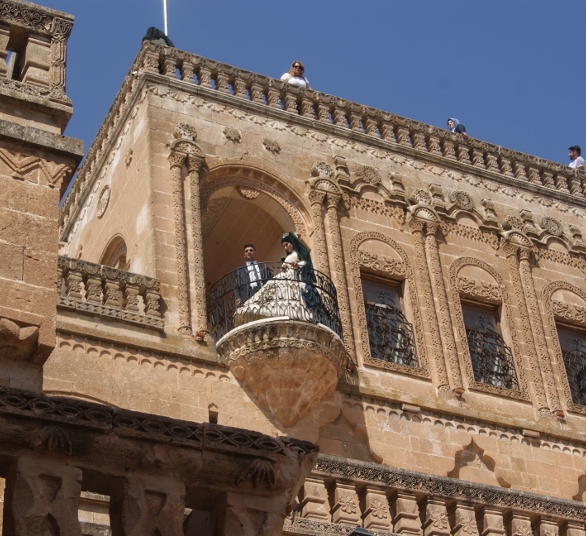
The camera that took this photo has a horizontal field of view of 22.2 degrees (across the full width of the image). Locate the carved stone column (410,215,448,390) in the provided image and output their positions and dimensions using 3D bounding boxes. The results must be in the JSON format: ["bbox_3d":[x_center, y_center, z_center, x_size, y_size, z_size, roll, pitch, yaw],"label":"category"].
[{"bbox_3d":[1.988,0.476,21.805,0.197,3.160,0.197,14,-42,-23],"label":"carved stone column"}]

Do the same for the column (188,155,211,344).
[{"bbox_3d":[-1.295,-0.338,20.387,0.197,3.160,0.197,-3,-38,-3],"label":"column"}]

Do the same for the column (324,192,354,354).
[{"bbox_3d":[0.700,0.157,21.249,0.197,3.160,0.197,14,-42,-23],"label":"column"}]

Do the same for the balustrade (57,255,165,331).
[{"bbox_3d":[-2.568,0.364,20.811,1.655,0.901,0.270,14,-44,-22],"label":"balustrade"}]

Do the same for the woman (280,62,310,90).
[{"bbox_3d":[0.100,-2.728,23.744,0.500,1.611,0.330,3,-39,-11],"label":"woman"}]

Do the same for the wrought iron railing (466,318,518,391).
[{"bbox_3d":[3.139,1.313,23.752,0.850,1.386,0.120,14,-44,-22],"label":"wrought iron railing"}]

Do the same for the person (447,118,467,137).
[{"bbox_3d":[2.778,-1.979,24.869,0.420,1.439,0.500,25,-47,-32],"label":"person"}]

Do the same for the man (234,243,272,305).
[{"bbox_3d":[-0.513,0.353,20.175,0.520,1.729,0.320,-4,-38,-2],"label":"man"}]

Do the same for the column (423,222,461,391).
[{"bbox_3d":[2.434,0.555,23.910,0.250,3.480,0.250,14,-44,-22],"label":"column"}]

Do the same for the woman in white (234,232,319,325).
[{"bbox_3d":[-0.242,0.213,21.579,0.800,1.720,1.100,-33,-47,29],"label":"woman in white"}]

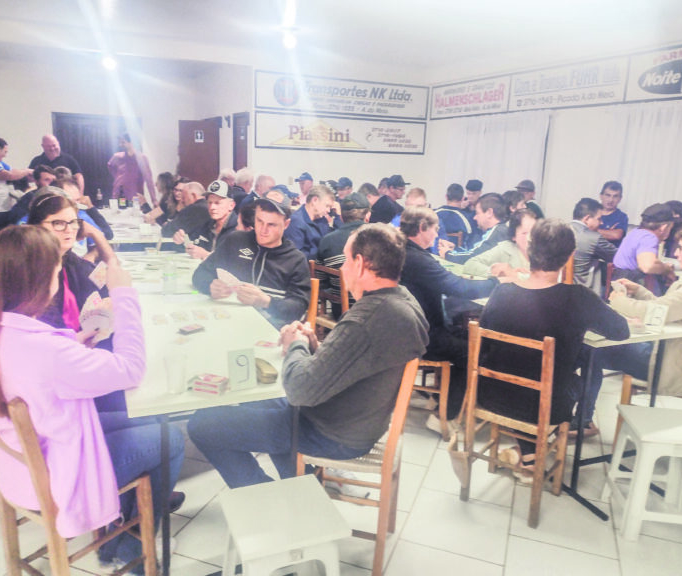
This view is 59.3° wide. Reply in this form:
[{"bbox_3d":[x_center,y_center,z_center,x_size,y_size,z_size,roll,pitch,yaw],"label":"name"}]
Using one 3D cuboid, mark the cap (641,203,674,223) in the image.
[{"bbox_3d":[2.329,-0.555,4.400,0.250,0.130,0.180,14,8,-17],"label":"cap"}]

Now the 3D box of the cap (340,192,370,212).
[{"bbox_3d":[0.110,-0.576,4.001,0.185,0.130,0.260,6,13,17],"label":"cap"}]

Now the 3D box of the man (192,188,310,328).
[{"bbox_3d":[-0.535,0.167,3.222,0.630,1.378,0.800,12,16,39],"label":"man"}]

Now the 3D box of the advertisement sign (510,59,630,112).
[{"bbox_3d":[2.403,-2.186,6.522,0.030,0.431,1.724,-3,13,-23],"label":"advertisement sign"}]

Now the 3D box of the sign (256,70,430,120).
[{"bbox_3d":[0.103,-3.029,9.507,2.980,0.530,0.030,-3,13,-23],"label":"sign"}]

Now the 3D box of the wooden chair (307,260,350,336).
[{"bbox_3d":[0.039,0.247,4.127,0.420,0.870,0.380,-8,16,-40],"label":"wooden chair"}]

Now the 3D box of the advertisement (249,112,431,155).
[{"bbox_3d":[0.081,-2.466,9.629,2.970,0.530,0.030,-3,13,-23],"label":"advertisement"}]

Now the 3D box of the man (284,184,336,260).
[{"bbox_3d":[-0.134,-0.101,4.635,0.800,1.320,0.520,-1,13,-16],"label":"man"}]

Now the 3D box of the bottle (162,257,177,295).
[{"bbox_3d":[-0.967,-0.063,3.359,0.070,0.216,0.070,7,13,22],"label":"bottle"}]

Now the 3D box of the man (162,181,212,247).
[{"bbox_3d":[-1.363,-0.279,5.351,0.800,1.290,0.560,-2,13,-17],"label":"man"}]

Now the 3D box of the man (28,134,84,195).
[{"bbox_3d":[-3.290,-0.913,6.991,0.600,1.694,0.380,-2,13,-17],"label":"man"}]

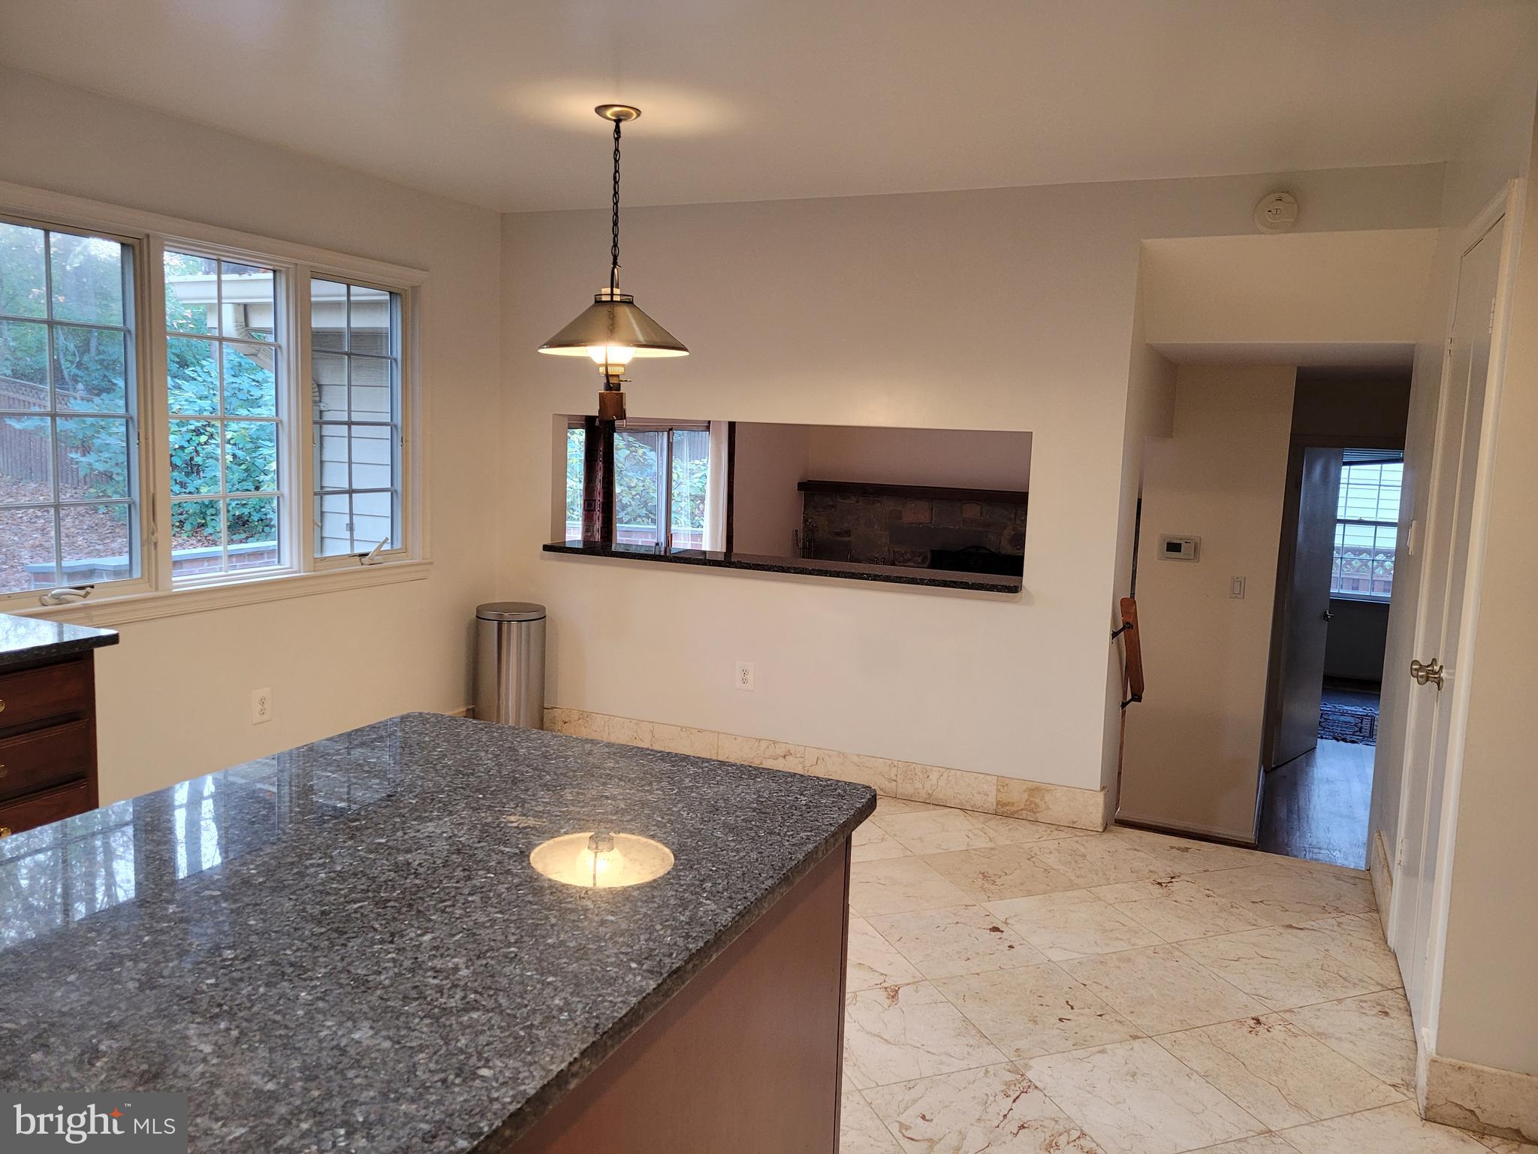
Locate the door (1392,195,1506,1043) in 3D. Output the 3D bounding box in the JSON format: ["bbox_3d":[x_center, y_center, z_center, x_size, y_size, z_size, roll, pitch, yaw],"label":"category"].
[{"bbox_3d":[1.780,0.141,3.002,0.040,2.014,0.741,5,7,23],"label":"door"}]

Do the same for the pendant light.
[{"bbox_3d":[-0.475,-0.956,3.574,0.462,0.938,0.462,2,7,0],"label":"pendant light"}]

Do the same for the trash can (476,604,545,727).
[{"bbox_3d":[-1.148,0.477,5.141,0.300,0.678,0.300,1,7,-6],"label":"trash can"}]

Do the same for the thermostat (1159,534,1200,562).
[{"bbox_3d":[2.114,-0.145,5.952,0.195,0.134,0.033,5,7,23],"label":"thermostat"}]

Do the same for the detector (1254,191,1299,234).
[{"bbox_3d":[1.751,-1.256,3.984,0.138,0.138,0.045,5,7,23],"label":"detector"}]

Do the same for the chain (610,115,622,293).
[{"bbox_3d":[-0.469,-1.137,3.553,0.026,0.515,0.026,5,7,23],"label":"chain"}]

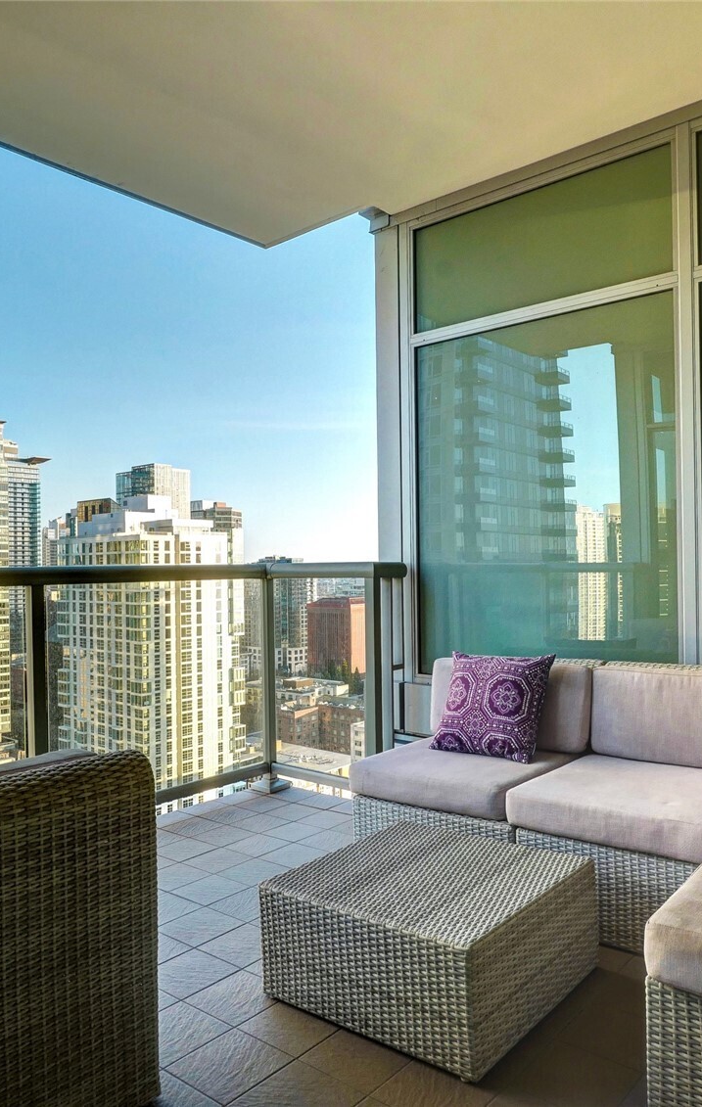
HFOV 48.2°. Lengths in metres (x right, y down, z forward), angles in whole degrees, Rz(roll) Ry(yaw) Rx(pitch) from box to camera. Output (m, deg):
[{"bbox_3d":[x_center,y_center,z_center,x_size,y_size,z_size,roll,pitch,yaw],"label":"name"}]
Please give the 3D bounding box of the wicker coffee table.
[{"bbox_3d":[0.222,1.002,2.117,0.626,0.284,0.657,-2,-2,39],"label":"wicker coffee table"}]

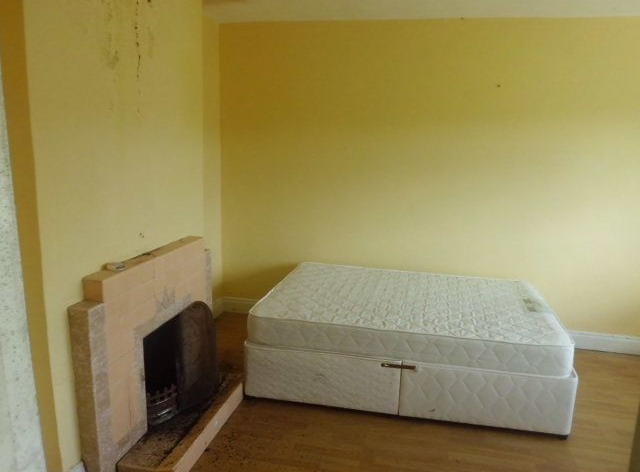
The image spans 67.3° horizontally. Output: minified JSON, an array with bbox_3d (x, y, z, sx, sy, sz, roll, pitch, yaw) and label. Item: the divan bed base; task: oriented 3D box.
[{"bbox_3d":[0.602,0.781,3.466,1.900,0.370,1.340,4,11,11],"label":"divan bed base"}]

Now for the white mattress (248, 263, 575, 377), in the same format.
[{"bbox_3d":[0.603,0.506,3.427,1.861,0.185,1.330,4,11,11],"label":"white mattress"}]

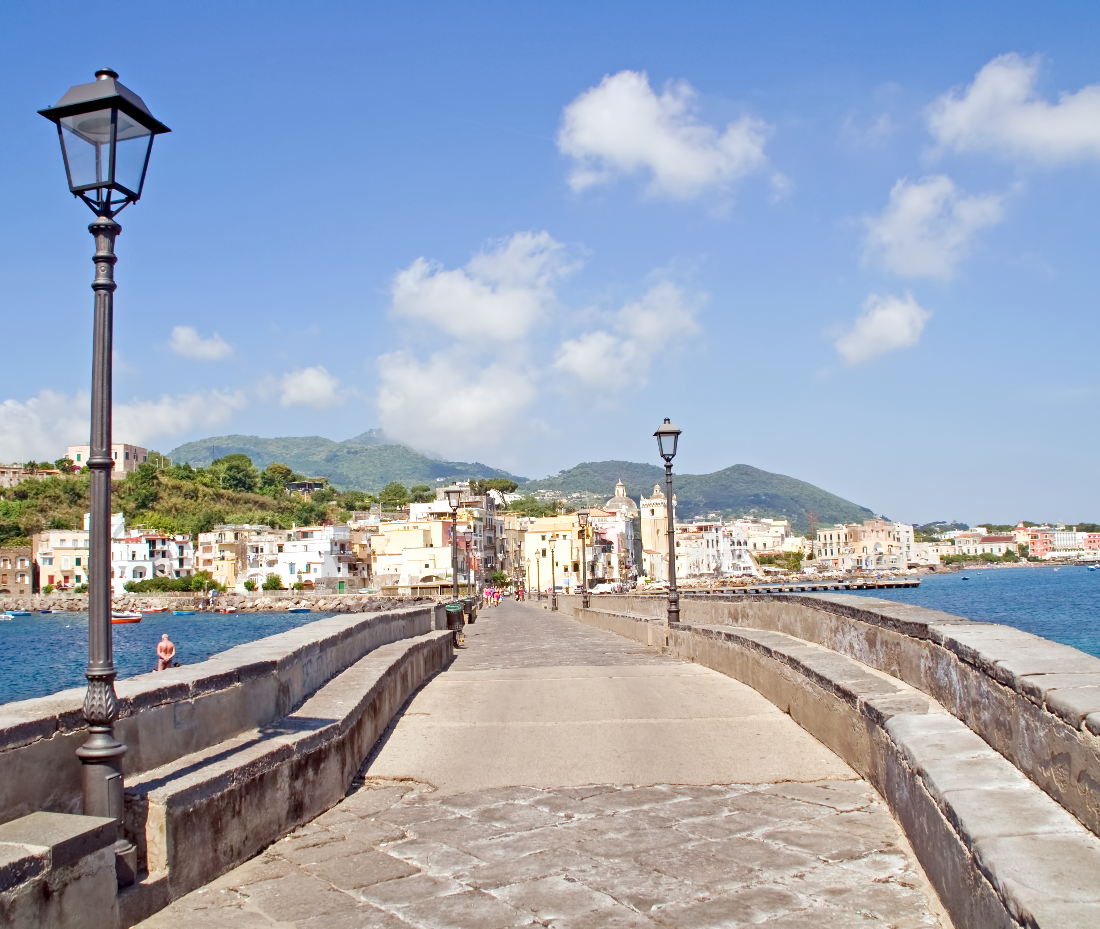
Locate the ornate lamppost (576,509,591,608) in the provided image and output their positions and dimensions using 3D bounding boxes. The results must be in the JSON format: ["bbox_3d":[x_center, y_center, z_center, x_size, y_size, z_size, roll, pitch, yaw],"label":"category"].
[{"bbox_3d":[1.362,3.848,40.844,0.480,4.250,0.480,-1,-6,-2],"label":"ornate lamppost"}]

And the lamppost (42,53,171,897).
[{"bbox_3d":[-2.317,-0.023,5.463,0.480,4.250,0.480,-3,-6,14],"label":"lamppost"}]

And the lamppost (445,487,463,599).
[{"bbox_3d":[-2.834,2.793,31.563,0.480,4.250,0.480,-1,-6,-2],"label":"lamppost"}]

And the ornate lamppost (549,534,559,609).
[{"bbox_3d":[0.216,6.151,59.348,0.480,4.250,0.480,-1,-6,-2],"label":"ornate lamppost"}]

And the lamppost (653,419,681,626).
[{"bbox_3d":[2.286,1.243,19.692,0.480,4.250,0.480,-1,-6,-2],"label":"lamppost"}]

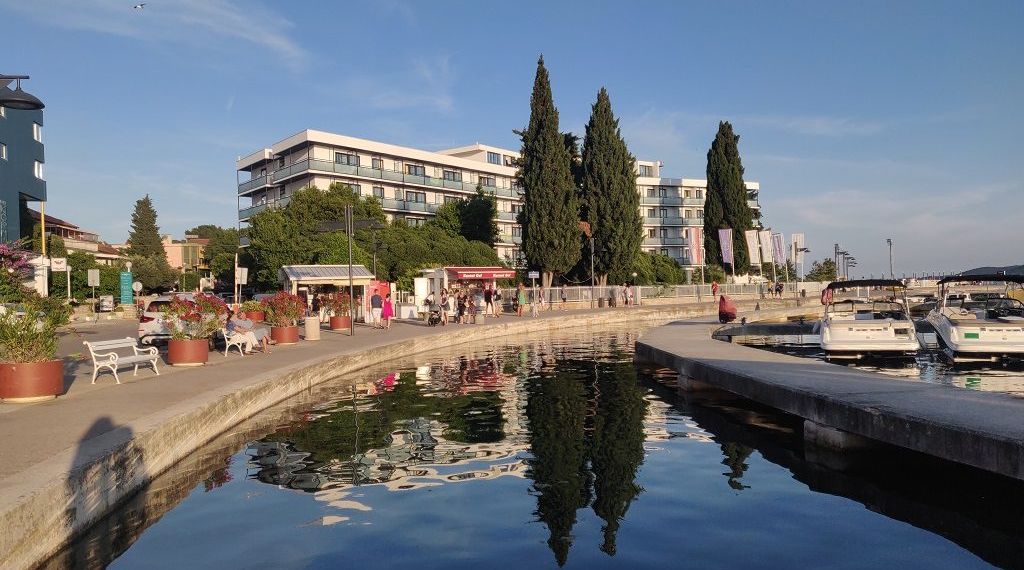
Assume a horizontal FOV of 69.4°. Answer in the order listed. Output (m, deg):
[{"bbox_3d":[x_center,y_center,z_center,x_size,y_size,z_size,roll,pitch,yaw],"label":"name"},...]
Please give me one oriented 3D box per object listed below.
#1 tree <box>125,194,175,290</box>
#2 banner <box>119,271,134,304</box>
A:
[{"bbox_3d":[-36.765,-4.209,75.000,4.500,10.000,4.500,-1,0,-12],"label":"tree"},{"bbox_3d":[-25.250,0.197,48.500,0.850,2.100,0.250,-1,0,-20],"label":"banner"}]

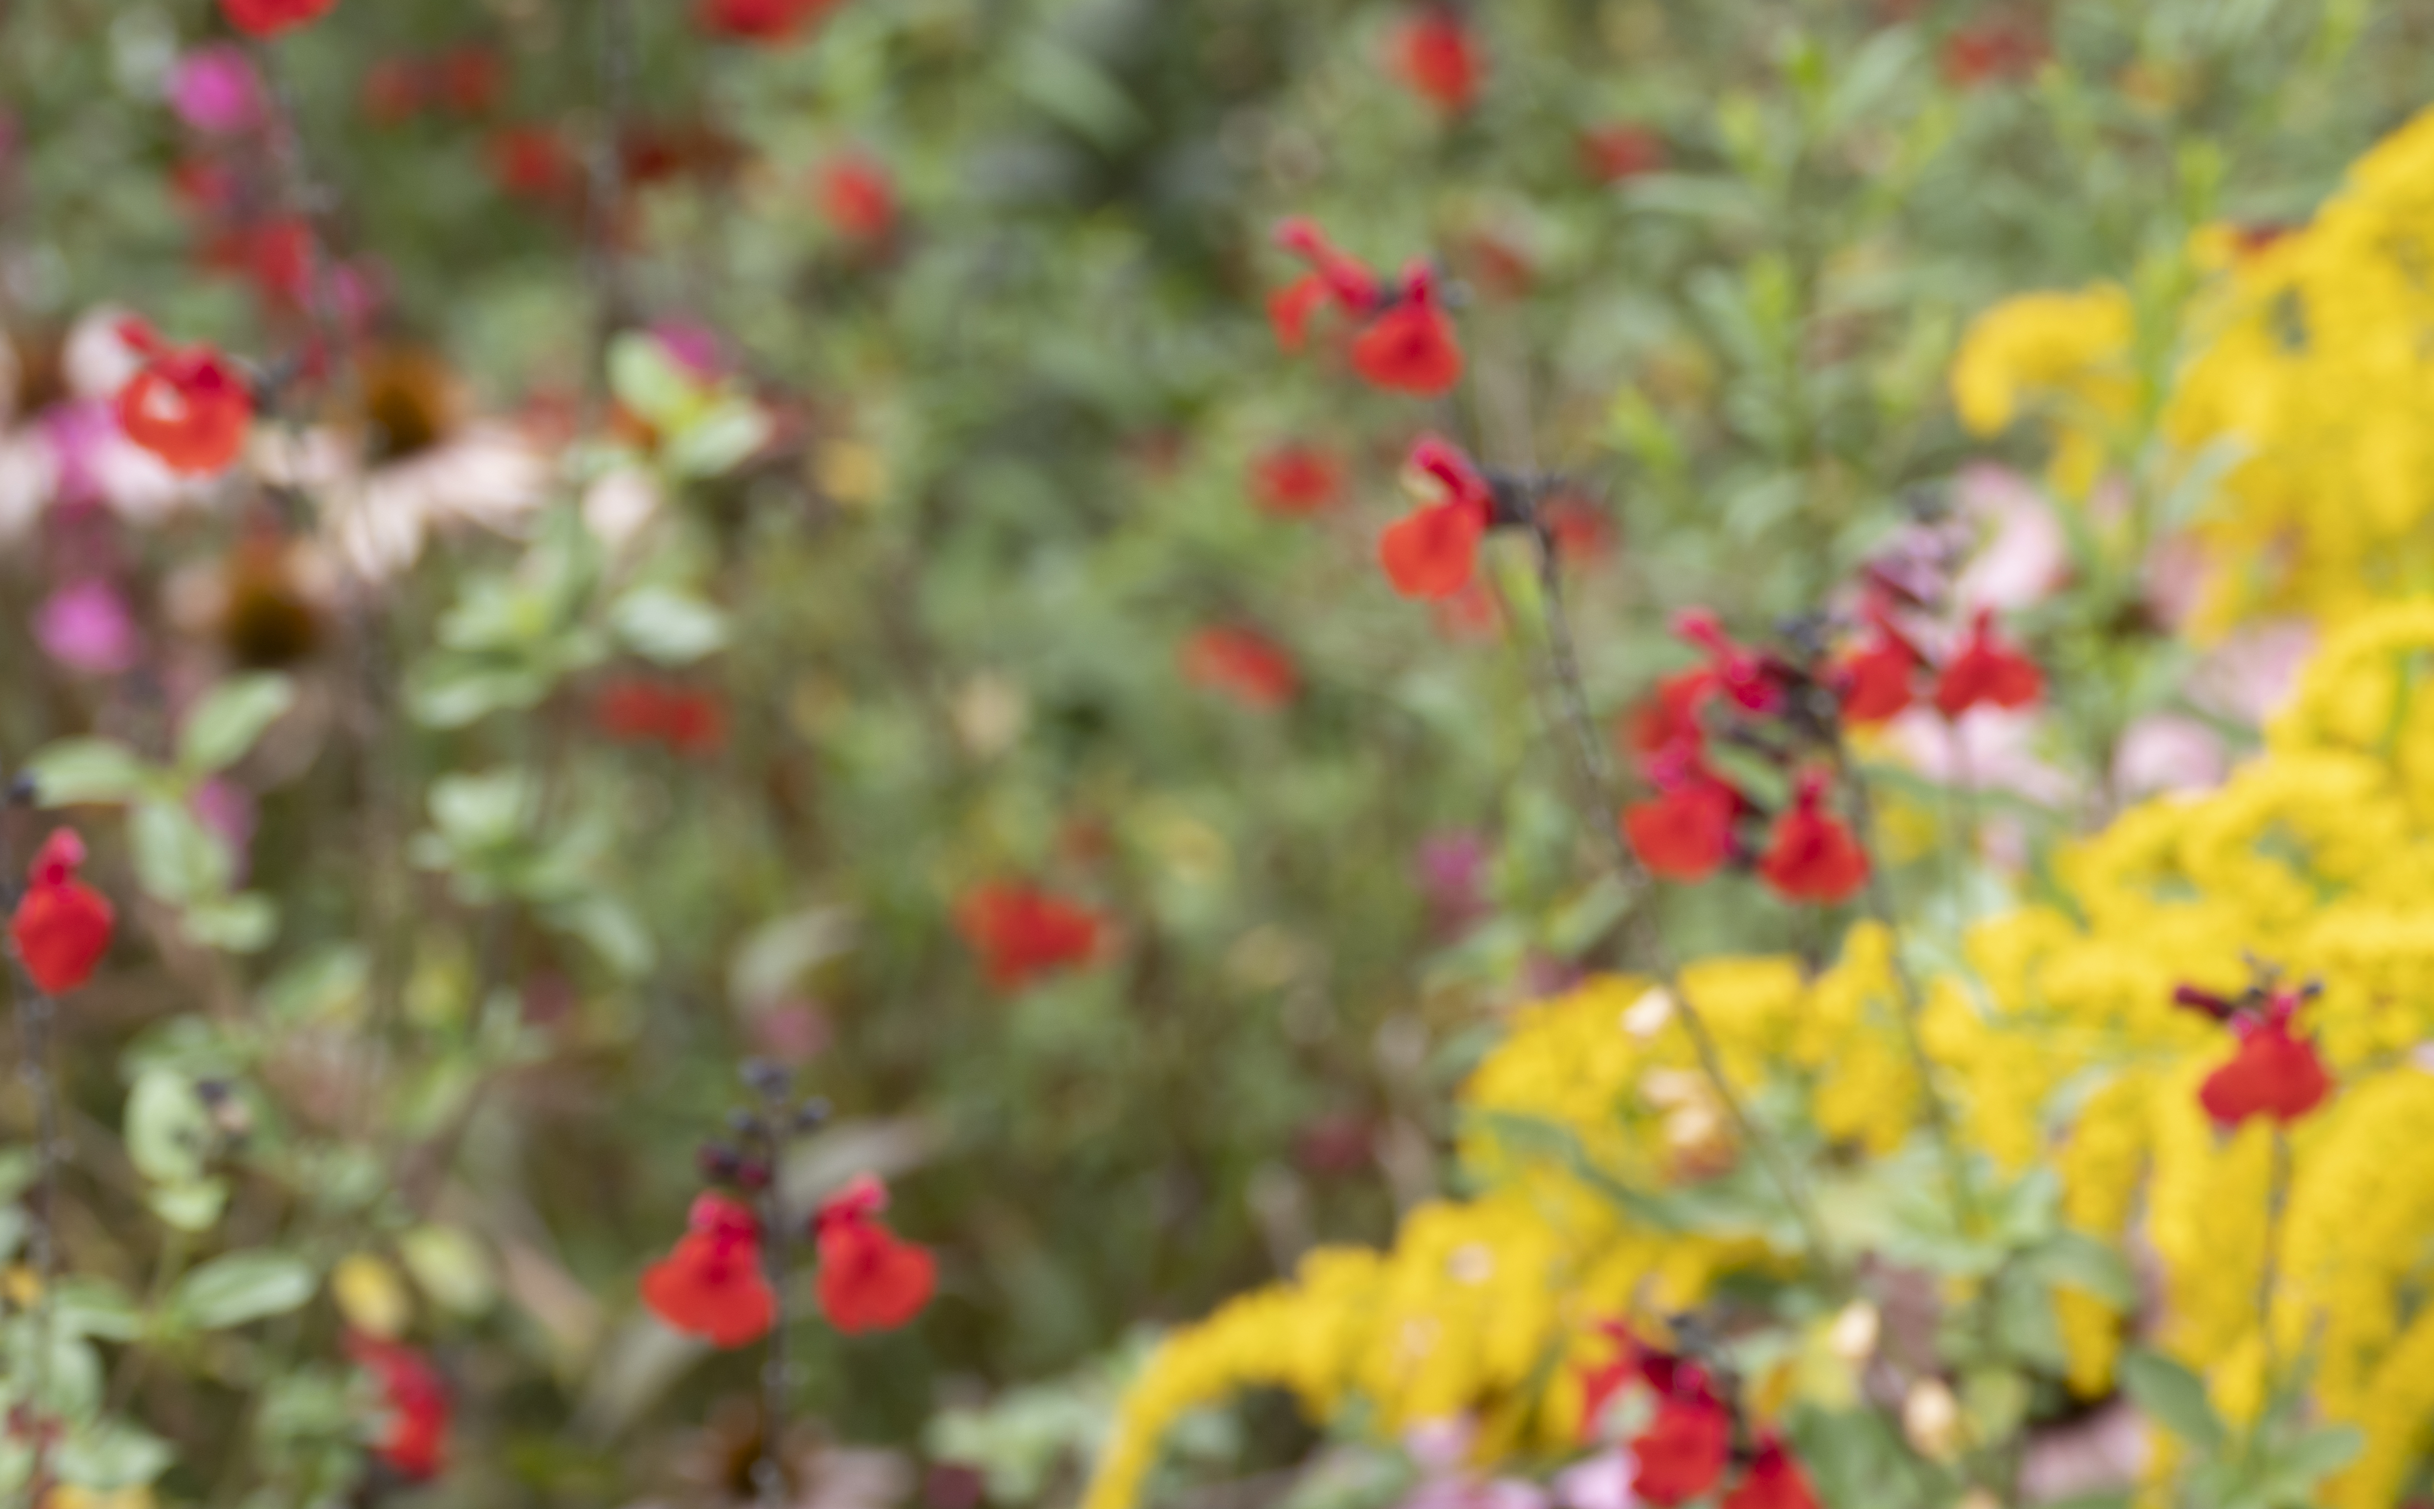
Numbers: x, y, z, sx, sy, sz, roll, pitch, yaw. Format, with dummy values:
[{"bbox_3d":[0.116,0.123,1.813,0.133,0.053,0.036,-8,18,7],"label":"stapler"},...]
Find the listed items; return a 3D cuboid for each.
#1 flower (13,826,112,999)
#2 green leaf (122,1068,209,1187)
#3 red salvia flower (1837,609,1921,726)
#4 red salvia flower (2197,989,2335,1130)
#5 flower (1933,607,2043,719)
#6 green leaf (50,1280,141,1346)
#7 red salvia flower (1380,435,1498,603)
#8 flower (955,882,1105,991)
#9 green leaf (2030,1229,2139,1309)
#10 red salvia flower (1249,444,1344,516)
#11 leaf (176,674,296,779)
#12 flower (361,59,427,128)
[{"bbox_3d":[-0.219,0.030,1.200,0.019,0.030,0.022,-2,14,-9],"label":"flower"},{"bbox_3d":[-0.204,0.073,1.230,0.014,0.023,0.005,-3,-25,15],"label":"green leaf"},{"bbox_3d":[0.124,-0.016,1.183,0.018,0.022,0.019,8,21,20],"label":"red salvia flower"},{"bbox_3d":[0.193,0.056,1.170,0.025,0.026,0.024,1,14,3],"label":"red salvia flower"},{"bbox_3d":[0.142,-0.017,1.163,0.020,0.021,0.018,-3,20,-9],"label":"flower"},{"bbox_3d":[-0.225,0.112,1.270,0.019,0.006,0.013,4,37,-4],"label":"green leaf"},{"bbox_3d":[0.039,-0.042,1.123,0.020,0.027,0.019,-16,26,-38],"label":"red salvia flower"},{"bbox_3d":[-0.044,0.043,1.500,0.026,0.023,0.022,-16,25,-37],"label":"flower"},{"bbox_3d":[0.167,0.099,1.220,0.021,0.007,0.014,21,38,8],"label":"green leaf"},{"bbox_3d":[0.020,-0.070,1.603,0.020,0.019,0.018,0,20,0],"label":"red salvia flower"},{"bbox_3d":[-0.194,-0.006,1.250,0.026,0.005,0.013,-35,62,-14],"label":"leaf"},{"bbox_3d":[-0.247,-0.199,1.900,0.019,0.021,0.020,3,14,11],"label":"flower"}]

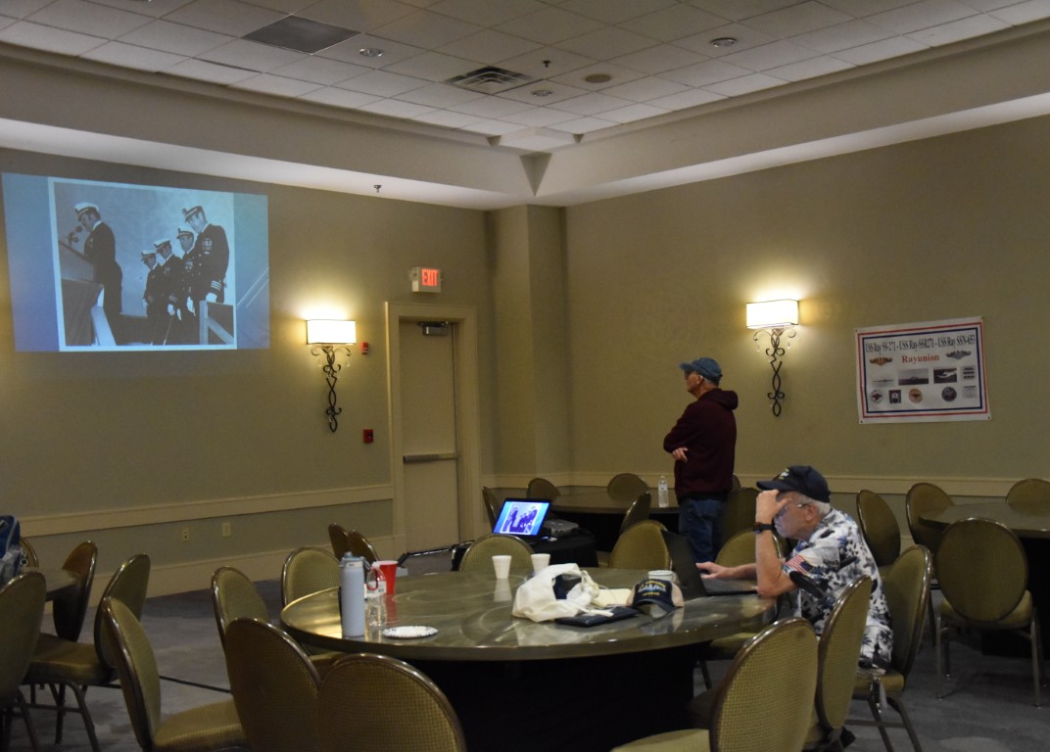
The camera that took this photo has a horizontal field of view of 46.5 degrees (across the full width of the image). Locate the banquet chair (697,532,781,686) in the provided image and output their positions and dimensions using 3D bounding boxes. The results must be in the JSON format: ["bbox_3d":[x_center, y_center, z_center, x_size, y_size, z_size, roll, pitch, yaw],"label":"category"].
[{"bbox_3d":[0.886,1.120,5.346,0.560,0.865,0.460,-1,-2,-44],"label":"banquet chair"}]

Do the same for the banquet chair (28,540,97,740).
[{"bbox_3d":[-2.315,1.258,5.875,0.560,0.865,0.460,-1,-2,-38],"label":"banquet chair"}]

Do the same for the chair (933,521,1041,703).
[{"bbox_3d":[2.294,1.114,6.055,0.455,0.875,0.550,-3,-2,26],"label":"chair"}]

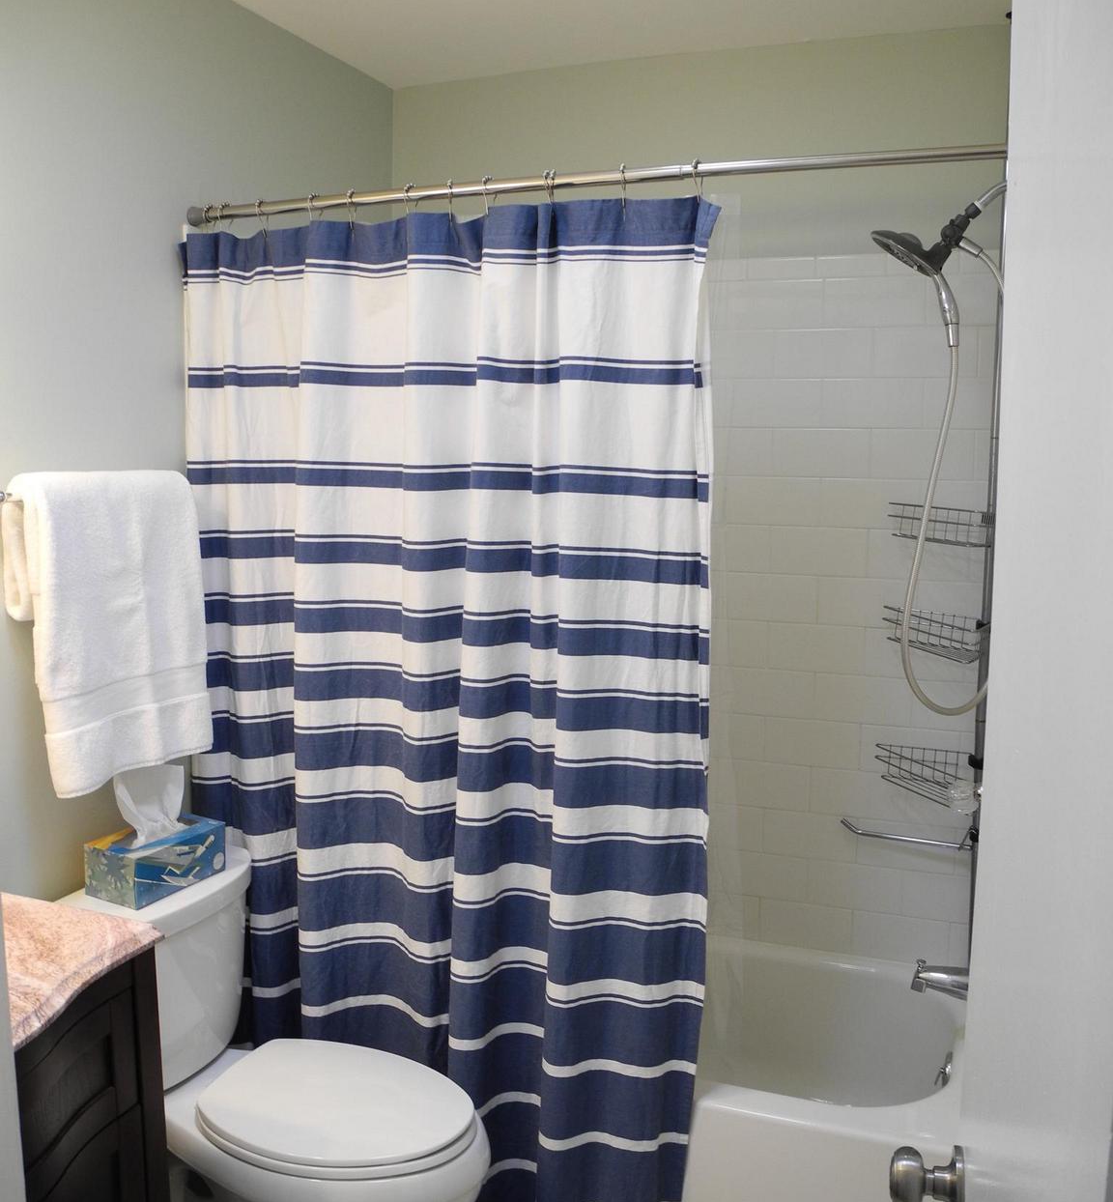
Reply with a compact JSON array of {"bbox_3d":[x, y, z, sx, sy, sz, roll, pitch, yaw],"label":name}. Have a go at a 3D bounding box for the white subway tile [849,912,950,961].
[{"bbox_3d":[0.773,0.755,2.692,0.216,0.108,0.008,3,8,21],"label":"white subway tile"}]

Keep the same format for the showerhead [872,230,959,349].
[{"bbox_3d":[0.669,-0.569,2.163,0.135,0.245,0.135,-16,1,22],"label":"showerhead"}]

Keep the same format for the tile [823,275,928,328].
[{"bbox_3d":[0.697,-0.650,2.614,0.216,0.108,0.009,3,7,20],"label":"tile"}]

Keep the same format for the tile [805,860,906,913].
[{"bbox_3d":[0.691,0.662,2.779,0.216,0.108,0.010,3,8,20],"label":"tile"}]

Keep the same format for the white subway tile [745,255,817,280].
[{"bbox_3d":[0.491,-0.724,2.624,0.152,0.049,0.008,3,8,21],"label":"white subway tile"}]

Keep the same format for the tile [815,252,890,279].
[{"bbox_3d":[0.644,-0.729,2.613,0.152,0.051,0.010,3,8,20],"label":"tile"}]

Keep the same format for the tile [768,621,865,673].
[{"bbox_3d":[0.590,0.107,2.734,0.216,0.108,0.009,3,7,20],"label":"tile"}]

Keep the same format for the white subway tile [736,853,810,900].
[{"bbox_3d":[0.478,0.639,2.798,0.216,0.108,0.008,3,8,21],"label":"white subway tile"}]

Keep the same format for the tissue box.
[{"bbox_3d":[-0.702,0.454,2.116,0.121,0.089,0.209,4,9,29],"label":"tissue box"}]

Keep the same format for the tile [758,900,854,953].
[{"bbox_3d":[0.584,0.760,2.805,0.216,0.108,0.009,3,7,20],"label":"tile"}]

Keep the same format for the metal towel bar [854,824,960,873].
[{"bbox_3d":[0.768,0.512,2.648,0.260,0.030,0.080,3,7,20],"label":"metal towel bar"}]

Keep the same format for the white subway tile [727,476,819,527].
[{"bbox_3d":[0.492,-0.227,2.736,0.216,0.108,0.010,3,8,20],"label":"white subway tile"}]

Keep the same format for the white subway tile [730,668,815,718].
[{"bbox_3d":[0.494,0.212,2.793,0.210,0.108,0.010,3,8,20],"label":"white subway tile"}]

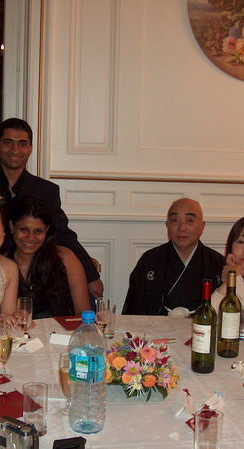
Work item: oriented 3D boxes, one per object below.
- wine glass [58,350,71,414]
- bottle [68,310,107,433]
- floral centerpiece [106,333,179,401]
[{"bbox_3d":[-0.141,0.426,1.723,0.058,0.157,0.058,1,6,0],"label":"wine glass"},{"bbox_3d":[-0.083,0.364,1.600,0.092,0.298,0.092,1,6,-3],"label":"bottle"},{"bbox_3d":[0.058,0.418,1.924,0.220,0.142,0.205,1,6,0],"label":"floral centerpiece"}]

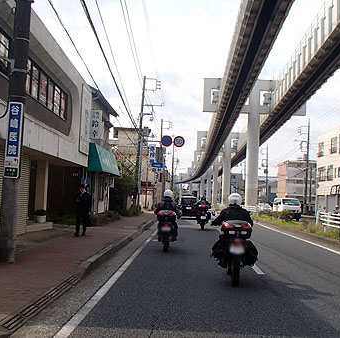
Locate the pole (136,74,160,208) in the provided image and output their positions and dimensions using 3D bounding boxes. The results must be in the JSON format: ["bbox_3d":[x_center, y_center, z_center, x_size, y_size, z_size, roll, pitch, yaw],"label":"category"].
[{"bbox_3d":[-1.656,-2.027,36.312,1.600,11.160,0.550,2,-3,3],"label":"pole"}]

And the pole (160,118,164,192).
[{"bbox_3d":[-0.883,-0.895,57.000,0.300,11.600,0.300,2,-4,2],"label":"pole"}]

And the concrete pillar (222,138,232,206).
[{"bbox_3d":[10.180,0.518,78.371,1.400,12.200,1.400,2,-3,3],"label":"concrete pillar"}]

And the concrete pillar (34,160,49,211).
[{"bbox_3d":[-4.977,0.835,17.300,0.360,2.350,0.420,2,-4,2],"label":"concrete pillar"}]

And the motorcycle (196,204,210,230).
[{"bbox_3d":[1.603,2.279,21.302,0.820,1.300,2.150,2,-3,3],"label":"motorcycle"}]

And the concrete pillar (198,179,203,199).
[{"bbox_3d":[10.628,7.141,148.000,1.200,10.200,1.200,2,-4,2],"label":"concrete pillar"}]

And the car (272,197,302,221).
[{"bbox_3d":[10.464,3.486,39.506,1.700,1.950,4.500,2,-3,3],"label":"car"}]

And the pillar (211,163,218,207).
[{"bbox_3d":[10.415,3.617,102.000,1.200,10.400,1.200,2,-4,2],"label":"pillar"}]

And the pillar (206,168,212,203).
[{"bbox_3d":[12.758,5.096,142.340,1.350,11.190,1.350,2,-3,3],"label":"pillar"}]

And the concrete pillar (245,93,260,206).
[{"bbox_3d":[8.730,-1.823,46.385,1.270,12.660,1.270,2,-3,3],"label":"concrete pillar"}]

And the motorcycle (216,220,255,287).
[{"bbox_3d":[1.202,1.492,8.530,0.760,1.220,2.100,2,-4,2],"label":"motorcycle"}]

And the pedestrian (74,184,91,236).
[{"bbox_3d":[-2.885,1.375,14.837,0.540,1.700,0.380,1,-4,19],"label":"pedestrian"}]

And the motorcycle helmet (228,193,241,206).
[{"bbox_3d":[1.264,0.596,8.650,0.255,0.270,0.320,2,-3,3],"label":"motorcycle helmet"}]

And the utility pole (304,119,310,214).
[{"bbox_3d":[16.366,-0.274,53.000,0.330,11.300,0.330,2,-4,2],"label":"utility pole"}]

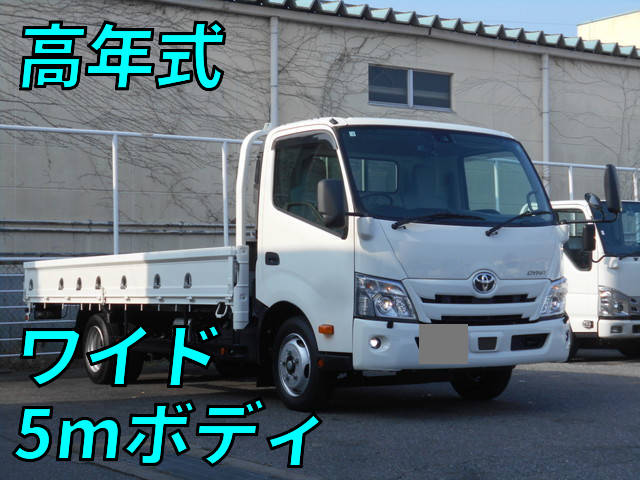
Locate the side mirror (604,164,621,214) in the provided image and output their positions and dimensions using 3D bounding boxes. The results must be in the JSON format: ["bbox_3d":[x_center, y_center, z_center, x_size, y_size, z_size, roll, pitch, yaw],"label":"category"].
[{"bbox_3d":[2.280,-0.394,9.510,0.090,0.375,0.190,-8,-6,31],"label":"side mirror"}]

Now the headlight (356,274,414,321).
[{"bbox_3d":[0.474,0.403,8.670,0.400,0.340,0.230,1,-3,-33],"label":"headlight"}]

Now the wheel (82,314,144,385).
[{"bbox_3d":[-2.087,1.099,12.382,0.420,0.712,0.712,1,-3,-32],"label":"wheel"}]

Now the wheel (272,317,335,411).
[{"bbox_3d":[-0.117,0.964,9.457,0.205,0.725,0.725,1,-3,-33],"label":"wheel"}]

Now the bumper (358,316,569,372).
[{"bbox_3d":[1.148,0.754,9.053,1.980,0.365,0.300,1,-3,-33],"label":"bumper"}]

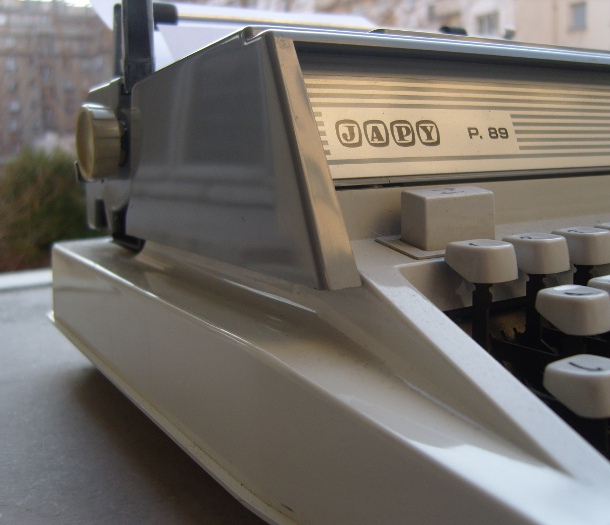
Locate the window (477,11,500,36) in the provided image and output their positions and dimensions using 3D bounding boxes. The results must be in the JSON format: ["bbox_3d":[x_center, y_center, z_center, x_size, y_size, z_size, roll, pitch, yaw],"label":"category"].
[{"bbox_3d":[10.629,-13.844,41.000,0.180,1.140,1.600,-8,10,-35],"label":"window"}]

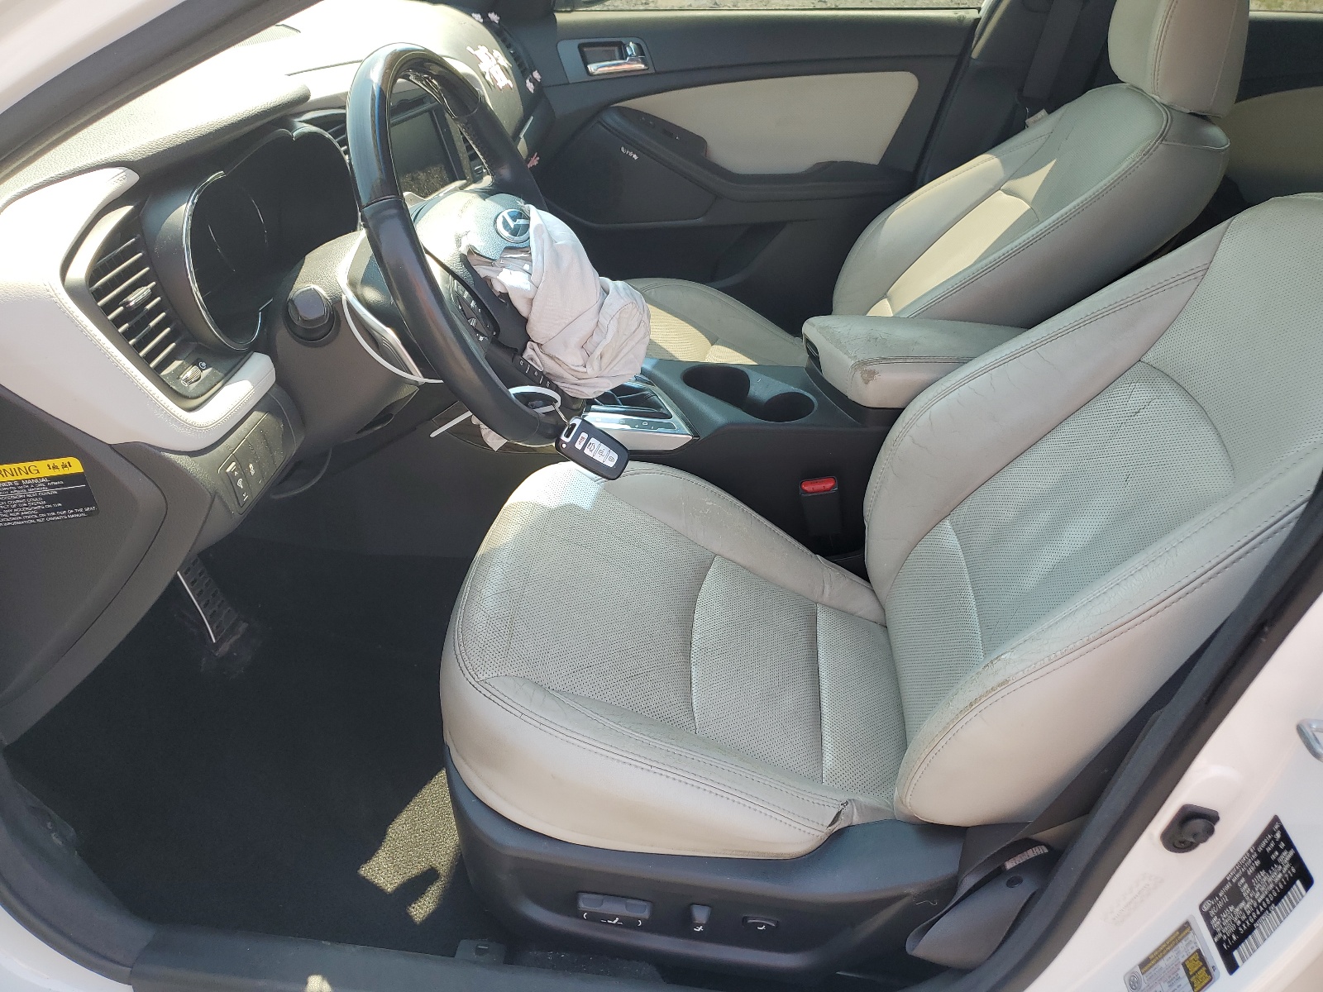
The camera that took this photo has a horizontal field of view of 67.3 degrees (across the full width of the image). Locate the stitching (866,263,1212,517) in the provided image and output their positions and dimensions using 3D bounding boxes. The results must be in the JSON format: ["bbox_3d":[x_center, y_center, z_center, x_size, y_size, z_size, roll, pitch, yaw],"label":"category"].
[{"bbox_3d":[0.386,-0.133,1.145,0.081,0.471,0.080,39,28,-16],"label":"stitching"}]

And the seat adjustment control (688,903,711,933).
[{"bbox_3d":[0.037,0.408,0.961,0.022,0.027,0.017,4,31,5],"label":"seat adjustment control"}]

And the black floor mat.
[{"bbox_3d":[-0.525,0.287,1.260,0.690,0.100,0.520,7,31,3],"label":"black floor mat"}]

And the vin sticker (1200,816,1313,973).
[{"bbox_3d":[0.392,0.265,0.658,0.003,0.100,0.052,13,32,-3],"label":"vin sticker"}]

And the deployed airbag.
[{"bbox_3d":[-0.093,-0.187,0.950,0.125,0.200,0.205,-15,28,16],"label":"deployed airbag"}]

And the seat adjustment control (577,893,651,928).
[{"bbox_3d":[-0.046,0.405,0.969,0.072,0.025,0.020,4,31,5],"label":"seat adjustment control"}]

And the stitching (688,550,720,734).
[{"bbox_3d":[0.050,0.164,1.136,0.035,0.030,0.330,21,31,-6],"label":"stitching"}]

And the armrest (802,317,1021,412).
[{"bbox_3d":[0.359,-0.180,1.302,0.330,0.075,0.180,4,31,5],"label":"armrest"}]

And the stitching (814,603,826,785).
[{"bbox_3d":[0.184,0.222,1.154,0.018,0.025,0.315,17,31,-3],"label":"stitching"}]

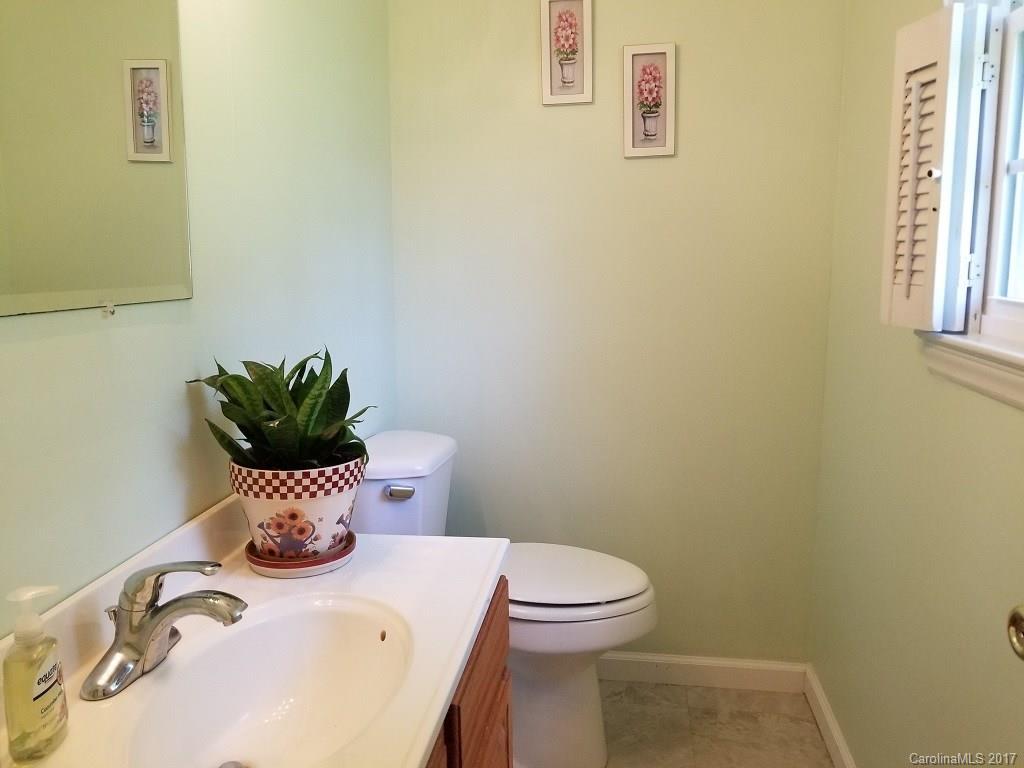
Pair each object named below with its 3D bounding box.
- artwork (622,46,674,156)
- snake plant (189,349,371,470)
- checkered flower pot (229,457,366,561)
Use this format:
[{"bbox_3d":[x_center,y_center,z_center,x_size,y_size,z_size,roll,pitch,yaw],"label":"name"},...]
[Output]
[{"bbox_3d":[0.360,-0.741,2.018,0.130,0.281,0.015,1,9,8],"label":"artwork"},{"bbox_3d":[-0.363,0.035,1.216,0.270,0.183,0.260,1,9,8],"label":"snake plant"},{"bbox_3d":[-0.346,0.192,1.262,0.209,0.159,0.209,0,9,0],"label":"checkered flower pot"}]

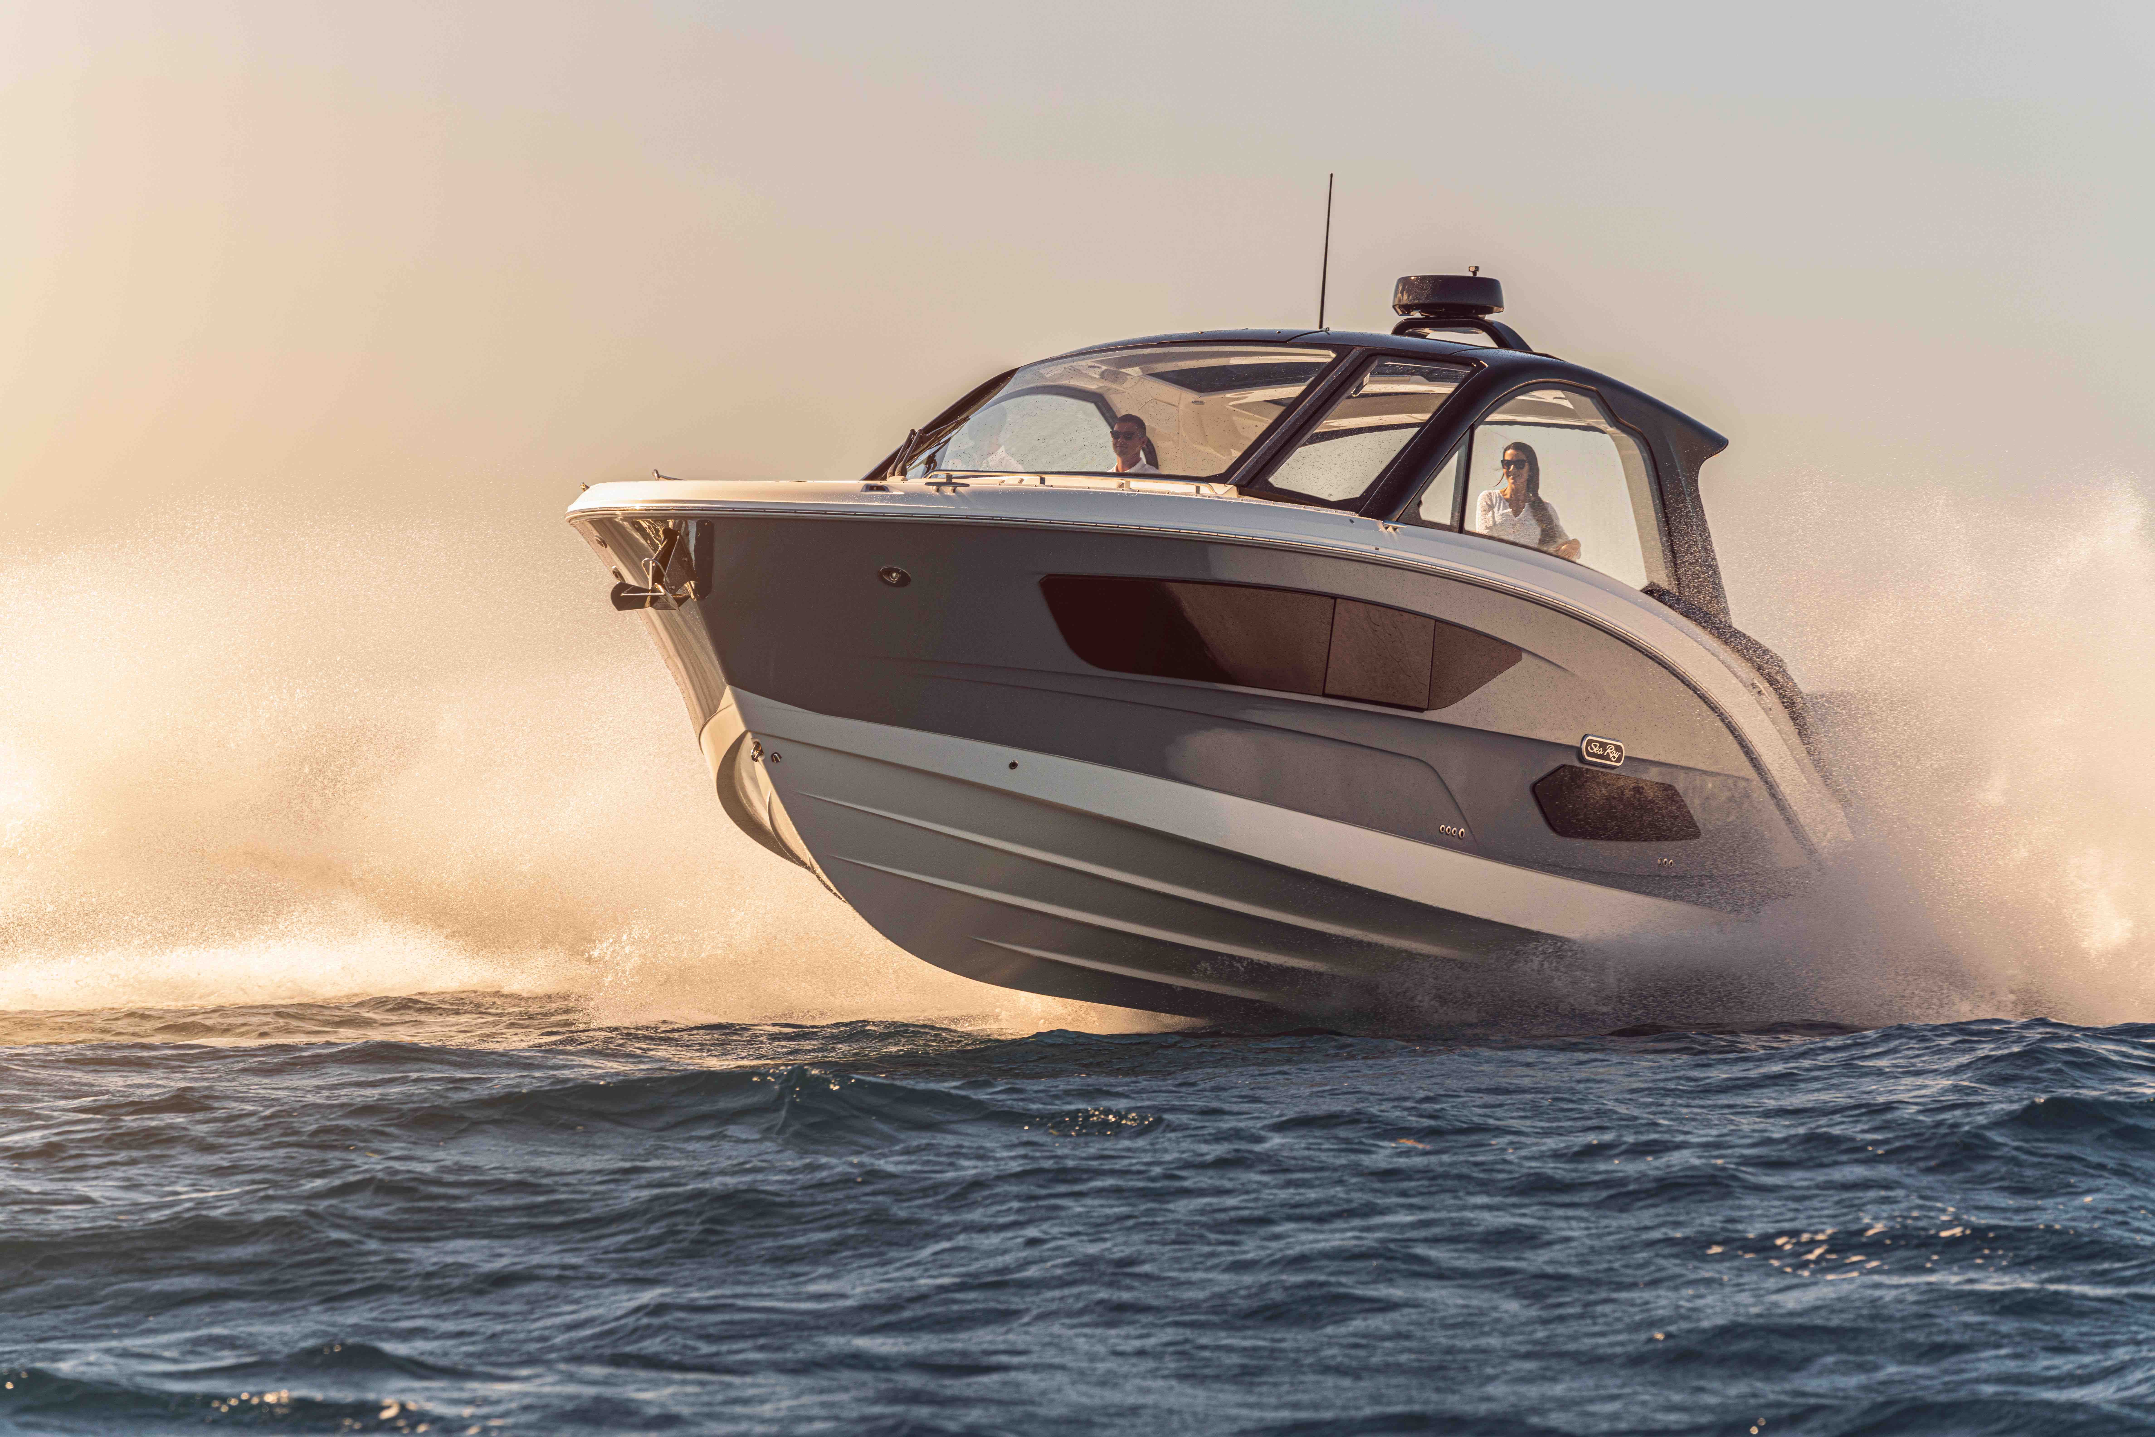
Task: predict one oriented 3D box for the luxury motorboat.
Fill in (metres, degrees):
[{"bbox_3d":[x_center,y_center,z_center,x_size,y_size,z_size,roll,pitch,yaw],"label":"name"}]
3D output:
[{"bbox_3d":[0.299,-0.648,65.031,3.650,4.450,11.200,0,-5,28],"label":"luxury motorboat"}]

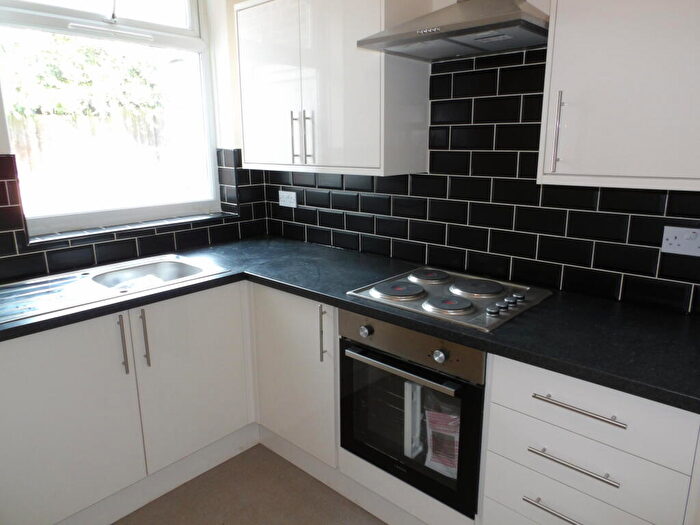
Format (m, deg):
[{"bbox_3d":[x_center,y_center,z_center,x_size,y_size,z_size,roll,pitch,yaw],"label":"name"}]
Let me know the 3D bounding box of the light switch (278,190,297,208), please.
[{"bbox_3d":[-0.362,-0.365,2.799,0.148,0.087,0.012,12,19,41],"label":"light switch"}]

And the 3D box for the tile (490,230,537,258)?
[{"bbox_3d":[0.654,-0.074,1.947,0.200,0.101,0.010,12,19,41],"label":"tile"}]

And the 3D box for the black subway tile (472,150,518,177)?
[{"bbox_3d":[0.576,-0.391,1.940,0.200,0.100,0.010,12,19,41],"label":"black subway tile"}]

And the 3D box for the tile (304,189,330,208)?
[{"bbox_3d":[-0.171,-0.349,2.655,0.200,0.100,0.010,12,19,41],"label":"tile"}]

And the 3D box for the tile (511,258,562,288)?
[{"bbox_3d":[0.730,0.041,1.908,0.200,0.098,0.009,12,19,41],"label":"tile"}]

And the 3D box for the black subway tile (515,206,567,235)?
[{"bbox_3d":[0.727,-0.160,1.855,0.200,0.100,0.009,12,19,41],"label":"black subway tile"}]

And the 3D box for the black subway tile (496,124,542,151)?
[{"bbox_3d":[0.651,-0.476,1.849,0.200,0.100,0.010,12,19,41],"label":"black subway tile"}]

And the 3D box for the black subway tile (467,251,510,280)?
[{"bbox_3d":[0.580,0.009,2.036,0.200,0.098,0.009,12,19,41],"label":"black subway tile"}]

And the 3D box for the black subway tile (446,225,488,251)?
[{"bbox_3d":[0.503,-0.106,2.077,0.200,0.100,0.009,12,19,41],"label":"black subway tile"}]

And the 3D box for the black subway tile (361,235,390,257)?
[{"bbox_3d":[0.131,-0.086,2.439,0.200,0.099,0.010,12,19,41],"label":"black subway tile"}]

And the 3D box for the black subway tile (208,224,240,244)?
[{"bbox_3d":[-0.714,-0.164,2.781,0.010,0.100,0.200,12,19,41],"label":"black subway tile"}]

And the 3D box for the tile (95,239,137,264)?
[{"bbox_3d":[-1.133,-0.056,2.361,0.010,0.099,0.200,12,19,41],"label":"tile"}]

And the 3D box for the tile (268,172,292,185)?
[{"bbox_3d":[-0.400,-0.496,2.824,0.200,0.101,0.010,12,19,41],"label":"tile"}]

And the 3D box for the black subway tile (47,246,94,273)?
[{"bbox_3d":[-1.264,-0.016,2.208,0.010,0.101,0.200,12,19,41],"label":"black subway tile"}]

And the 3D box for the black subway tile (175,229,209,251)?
[{"bbox_3d":[-0.857,-0.128,2.653,0.009,0.098,0.200,13,19,42],"label":"black subway tile"}]

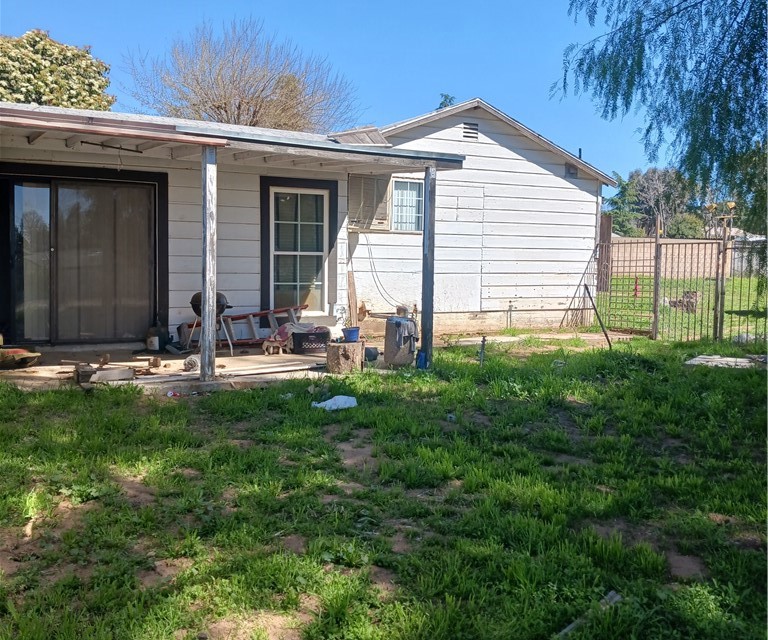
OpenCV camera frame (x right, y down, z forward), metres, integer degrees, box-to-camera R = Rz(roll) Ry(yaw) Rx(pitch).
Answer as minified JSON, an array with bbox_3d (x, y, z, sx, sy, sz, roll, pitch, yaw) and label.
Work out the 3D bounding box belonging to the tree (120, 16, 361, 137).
[{"bbox_3d":[-4.143,-4.633,23.361,7.020,8.290,7.020,0,4,-10],"label":"tree"}]

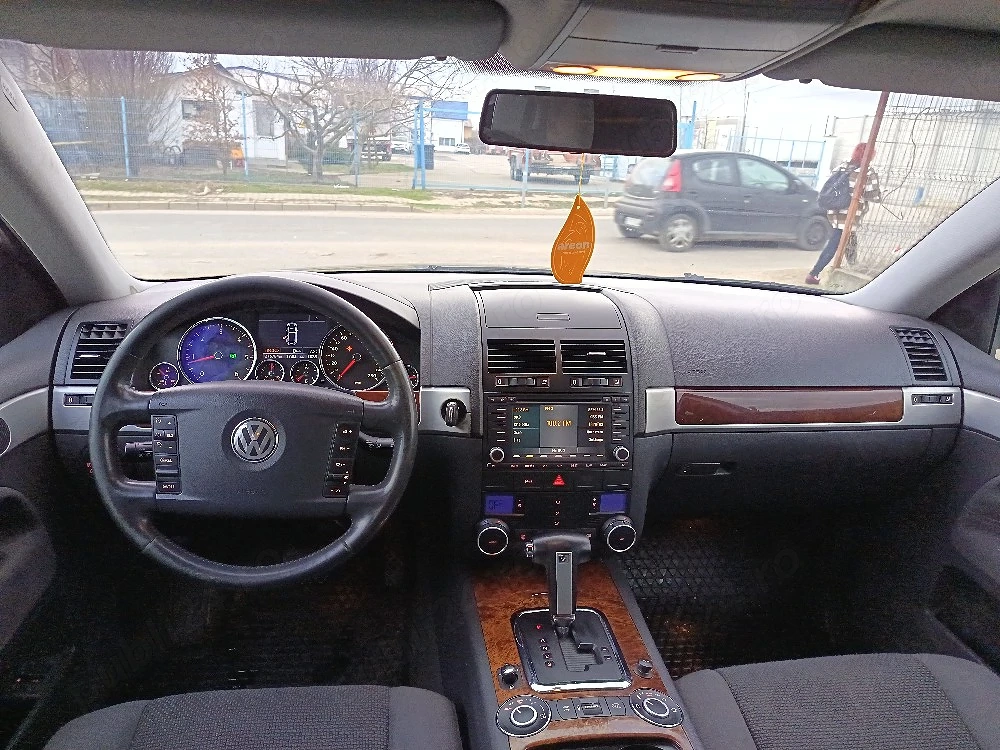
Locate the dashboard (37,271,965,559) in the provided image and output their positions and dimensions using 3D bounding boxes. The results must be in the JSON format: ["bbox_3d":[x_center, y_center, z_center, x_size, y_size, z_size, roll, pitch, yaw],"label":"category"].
[{"bbox_3d":[0.063,0.046,1.243,1.490,0.407,0.505,0,16,-9],"label":"dashboard"}]

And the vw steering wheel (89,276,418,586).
[{"bbox_3d":[-0.296,0.072,0.880,0.385,0.385,0.100,0,-3,-9],"label":"vw steering wheel"}]

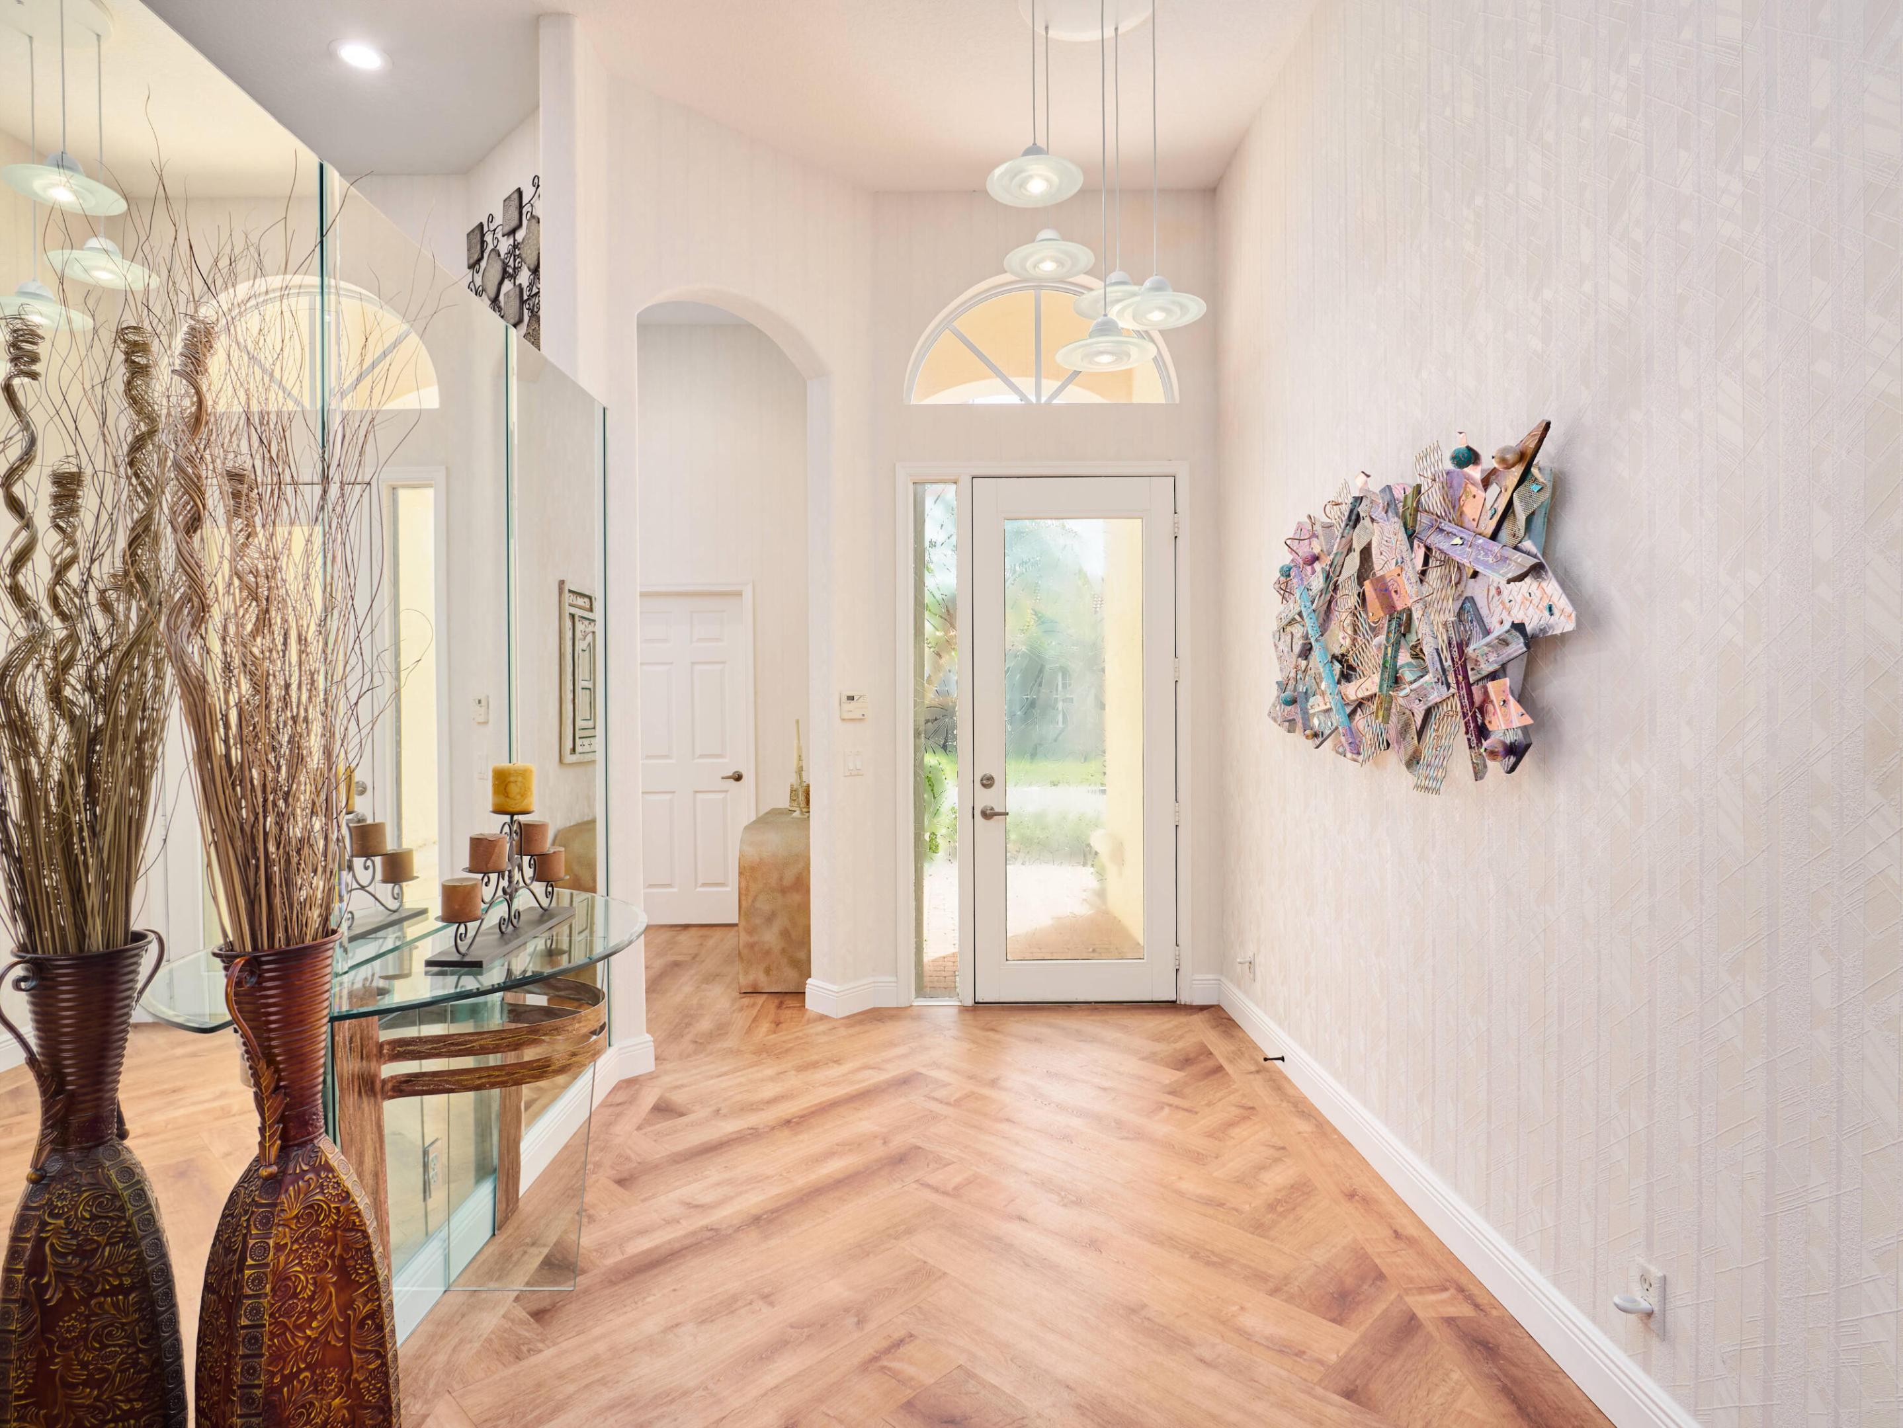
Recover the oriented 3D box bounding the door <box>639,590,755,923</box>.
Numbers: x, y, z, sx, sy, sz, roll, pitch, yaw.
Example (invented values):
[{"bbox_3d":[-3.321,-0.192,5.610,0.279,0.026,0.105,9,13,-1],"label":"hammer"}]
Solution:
[{"bbox_3d":[-1.622,0.277,6.143,0.800,2.060,0.060,0,1,-1],"label":"door"}]

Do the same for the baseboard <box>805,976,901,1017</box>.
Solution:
[{"bbox_3d":[-0.444,1.253,4.380,0.420,0.135,0.170,0,1,-1],"label":"baseboard"}]

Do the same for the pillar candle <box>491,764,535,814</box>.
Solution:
[{"bbox_3d":[-0.981,0.168,2.206,0.087,0.100,0.087,0,1,-1],"label":"pillar candle"}]

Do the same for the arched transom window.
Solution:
[{"bbox_3d":[0.406,-1.677,4.486,1.220,0.590,0.090,0,1,-1],"label":"arched transom window"}]

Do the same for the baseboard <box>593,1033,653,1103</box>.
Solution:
[{"bbox_3d":[-1.173,1.268,3.528,0.100,0.135,0.370,0,1,11],"label":"baseboard"}]

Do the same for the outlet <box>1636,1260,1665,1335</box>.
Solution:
[{"bbox_3d":[1.264,1.058,1.795,0.012,0.118,0.072,0,1,-1],"label":"outlet"}]

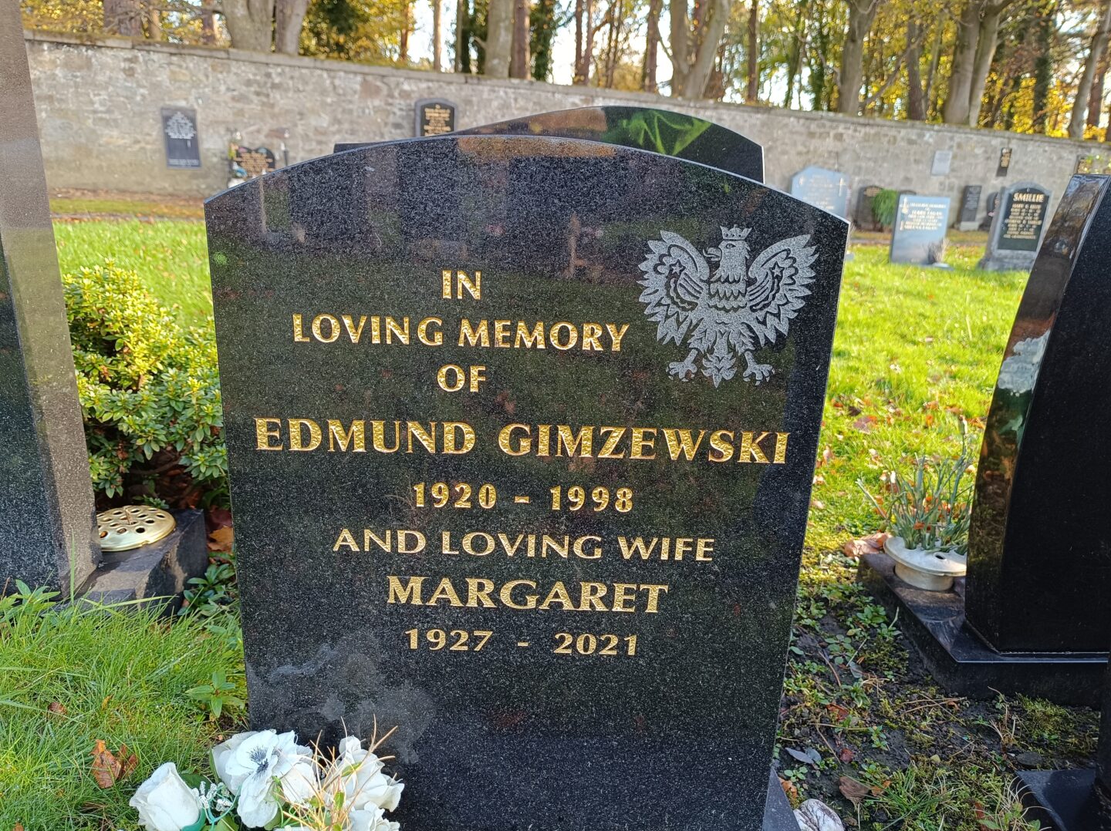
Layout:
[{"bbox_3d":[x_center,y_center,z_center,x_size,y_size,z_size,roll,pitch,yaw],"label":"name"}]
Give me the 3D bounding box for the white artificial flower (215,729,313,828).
[{"bbox_3d":[-0.267,0.332,0.706,0.080,0.068,0.060,1,16,-5],"label":"white artificial flower"}]

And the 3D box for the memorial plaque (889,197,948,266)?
[{"bbox_3d":[4.199,-2.132,8.863,0.600,0.770,0.090,1,16,-5],"label":"memorial plaque"}]

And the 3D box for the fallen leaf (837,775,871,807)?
[{"bbox_3d":[0.389,0.487,0.999,0.044,0.018,0.044,11,19,26],"label":"fallen leaf"}]

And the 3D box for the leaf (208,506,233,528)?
[{"bbox_3d":[-0.684,0.207,1.580,0.058,0.030,0.045,2,16,0],"label":"leaf"}]

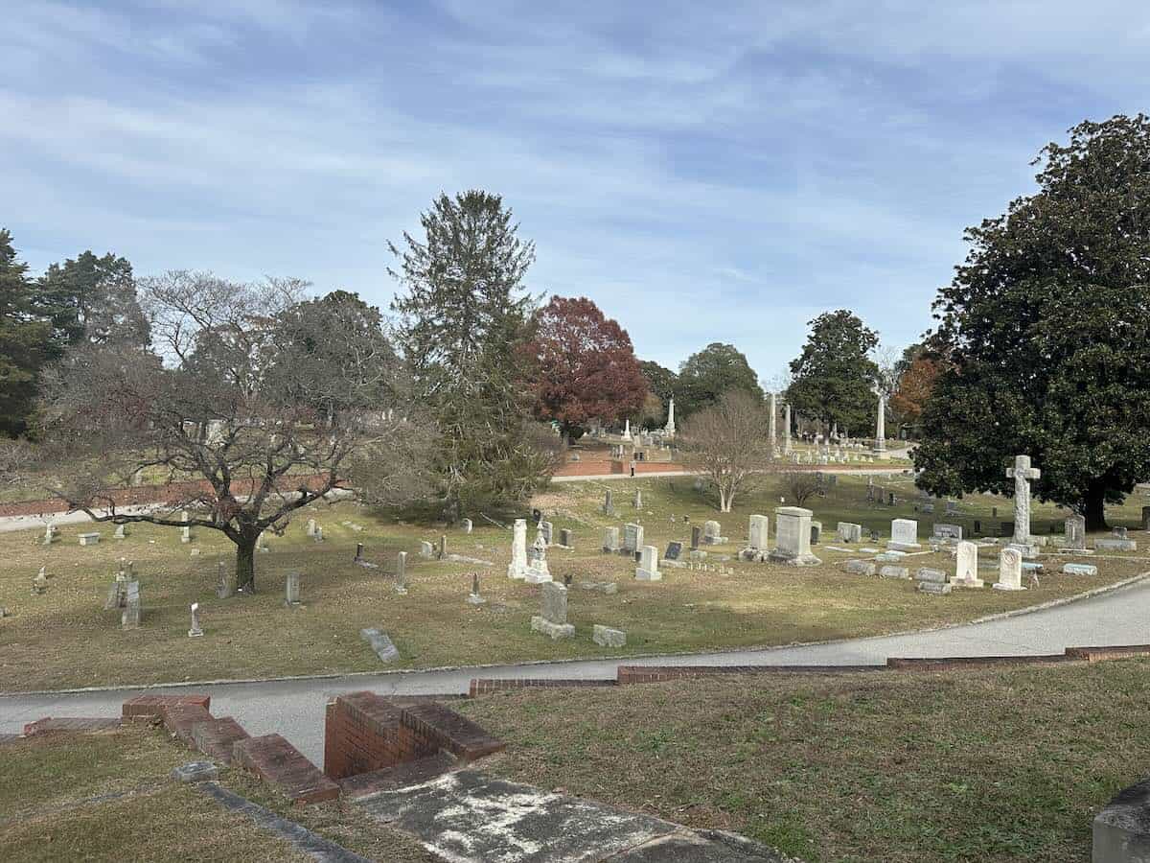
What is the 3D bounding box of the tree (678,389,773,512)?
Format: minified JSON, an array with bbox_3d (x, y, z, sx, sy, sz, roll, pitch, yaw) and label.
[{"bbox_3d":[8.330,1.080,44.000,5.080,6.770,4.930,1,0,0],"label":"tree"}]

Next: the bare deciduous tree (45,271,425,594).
[{"bbox_3d":[-8.220,0.030,19.300,9.320,7.660,8.390,1,0,0],"label":"bare deciduous tree"}]

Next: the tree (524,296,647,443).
[{"bbox_3d":[1.330,-8.080,105.000,15.830,19.560,15.040,1,0,0],"label":"tree"}]

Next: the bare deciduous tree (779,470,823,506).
[{"bbox_3d":[13.300,3.360,47.000,2.550,2.150,2.420,1,0,0],"label":"bare deciduous tree"}]

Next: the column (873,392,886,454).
[{"bbox_3d":[40.921,-1.159,107.062,1.400,8.359,1.400,2,1,20],"label":"column"}]

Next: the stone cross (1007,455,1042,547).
[{"bbox_3d":[10.279,1.567,18.315,0.210,2.057,0.660,1,1,-43],"label":"stone cross"}]

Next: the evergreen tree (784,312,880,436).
[{"bbox_3d":[39.049,-8.726,121.000,13.234,19.197,12.944,2,1,18],"label":"evergreen tree"}]

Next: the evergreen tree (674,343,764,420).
[{"bbox_3d":[23.360,-7.270,130.000,13.780,14.690,13.090,1,0,0],"label":"evergreen tree"}]

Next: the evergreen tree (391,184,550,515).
[{"bbox_3d":[-4.960,-3.720,38.000,7.610,15.530,7.380,1,0,0],"label":"evergreen tree"}]

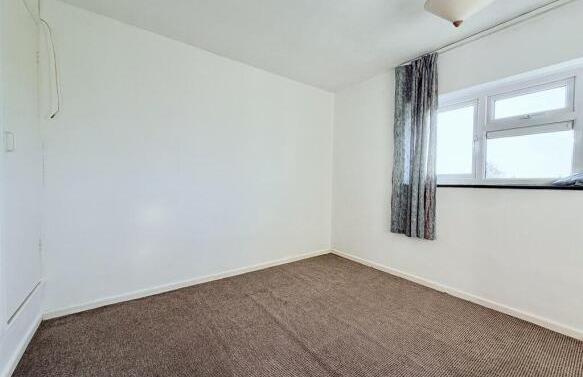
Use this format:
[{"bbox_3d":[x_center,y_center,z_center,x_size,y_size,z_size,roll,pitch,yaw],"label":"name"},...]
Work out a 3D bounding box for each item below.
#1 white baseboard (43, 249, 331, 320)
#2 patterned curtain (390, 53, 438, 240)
[{"bbox_3d":[-0.639,0.955,2.690,3.072,0.070,0.020,0,2,-36],"label":"white baseboard"},{"bbox_3d":[1.303,-0.408,2.522,0.100,1.850,0.440,0,2,-36],"label":"patterned curtain"}]

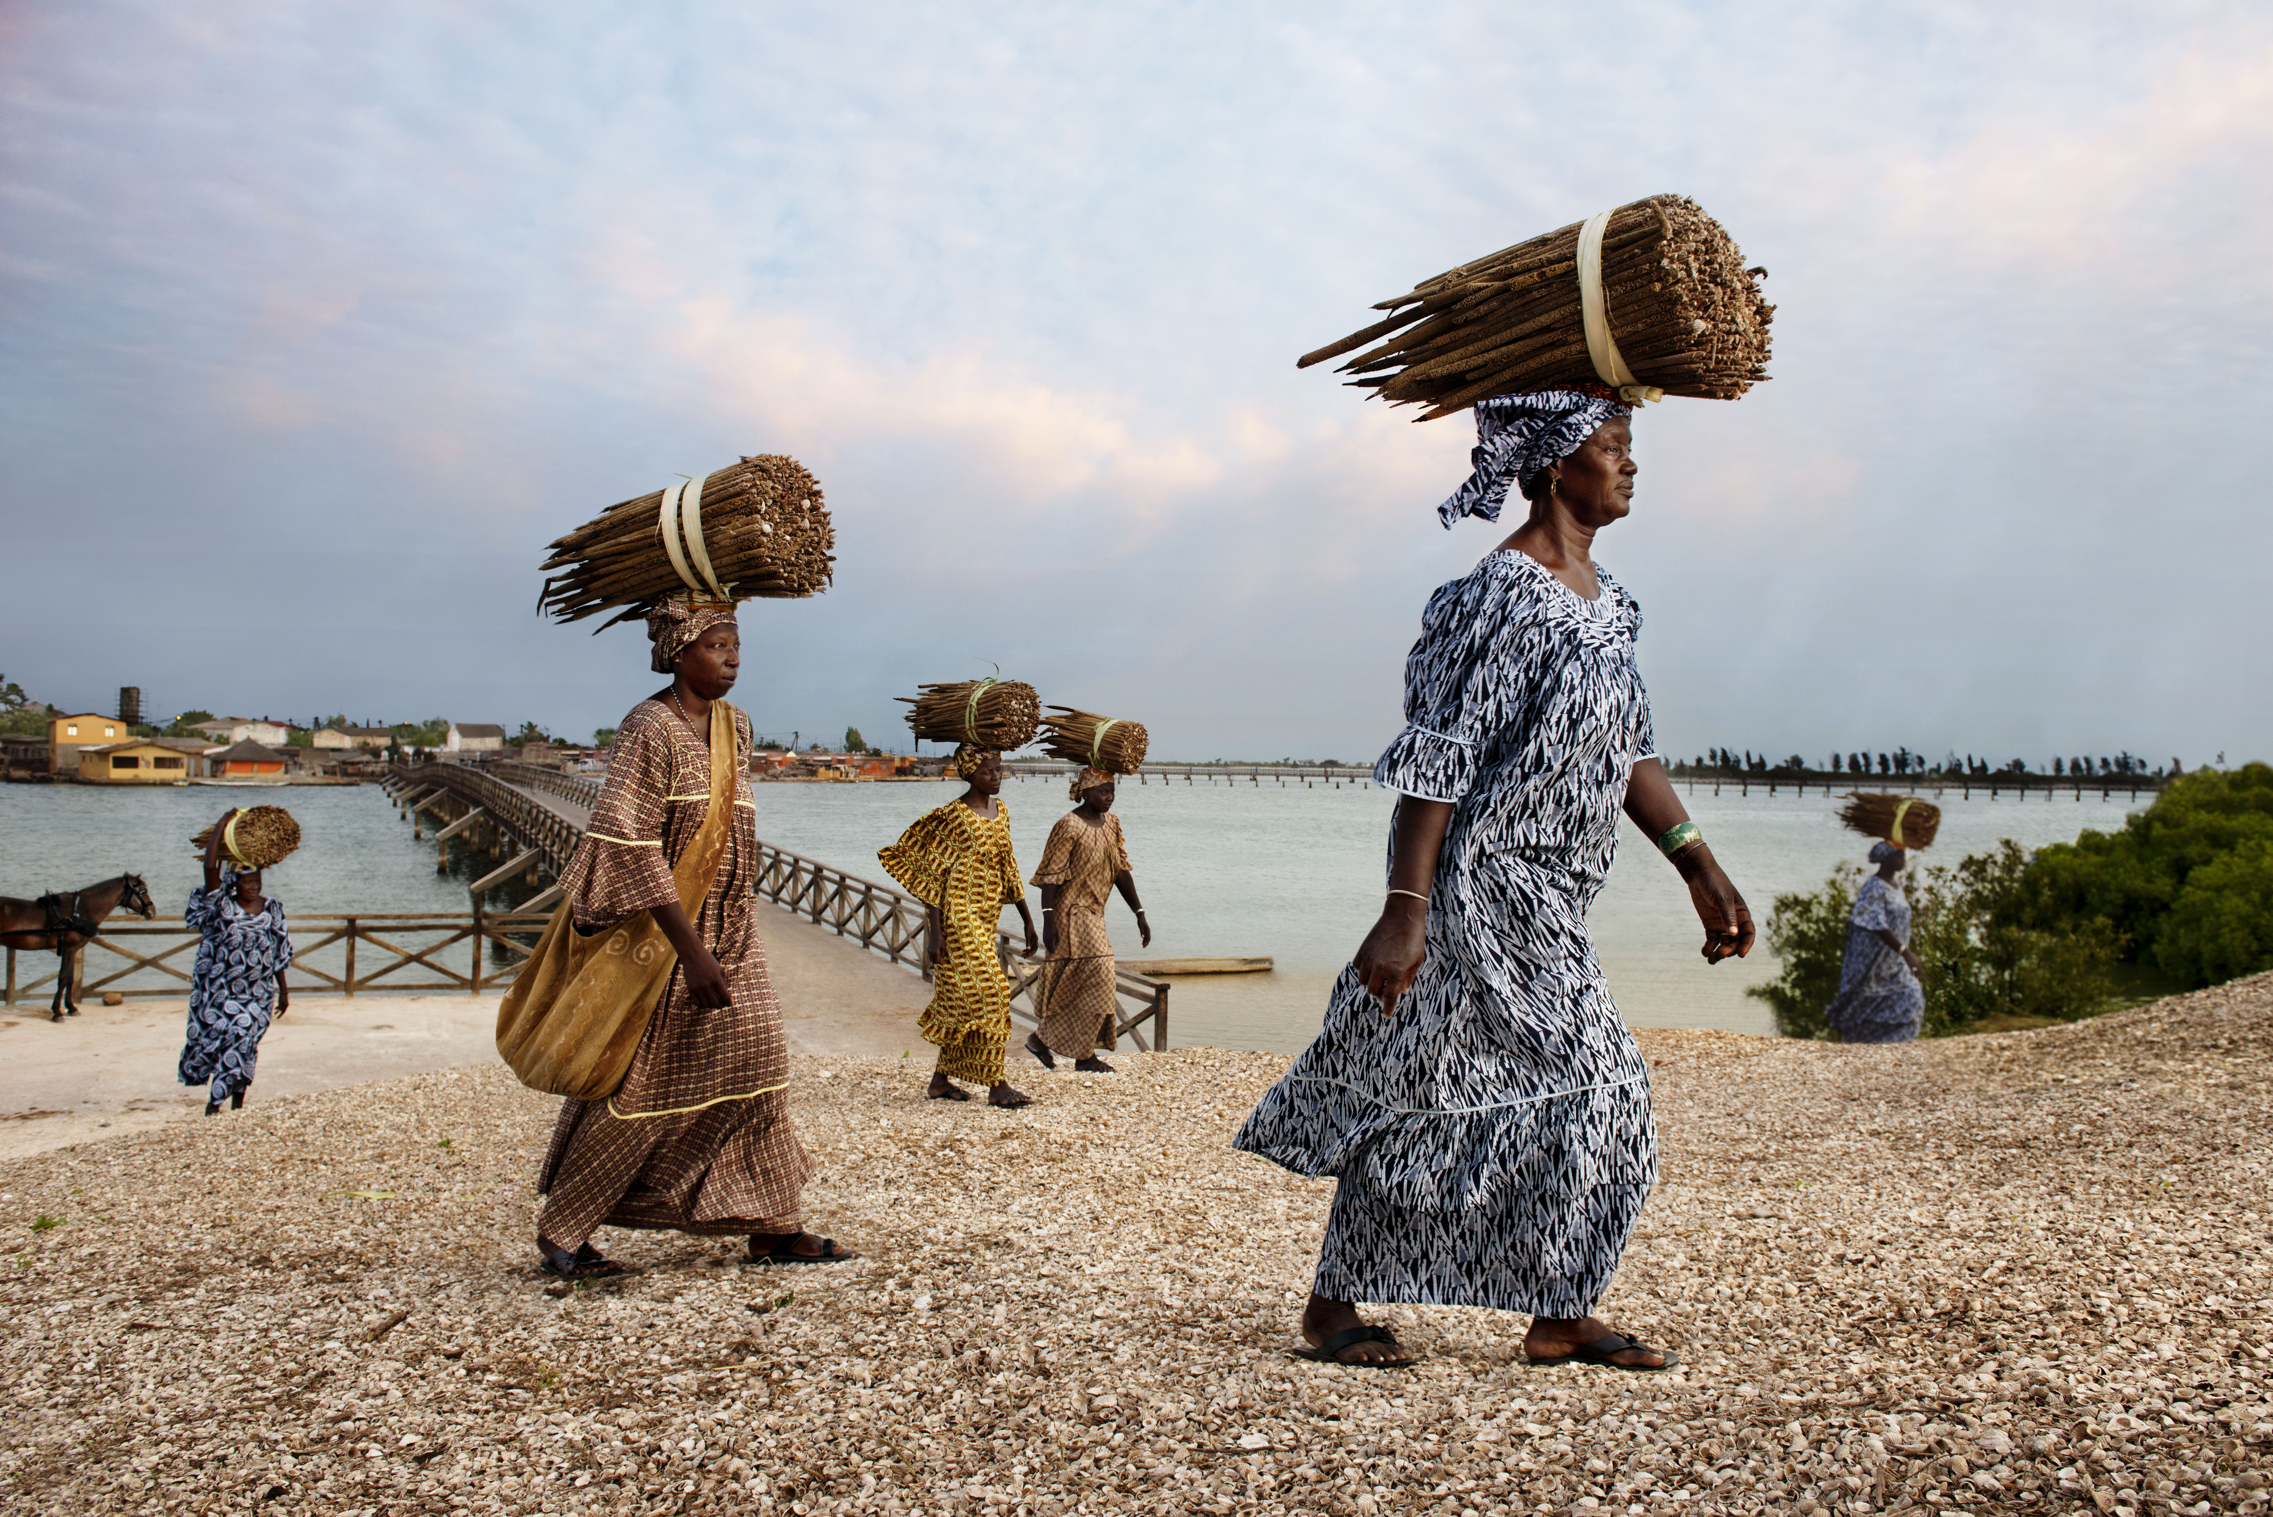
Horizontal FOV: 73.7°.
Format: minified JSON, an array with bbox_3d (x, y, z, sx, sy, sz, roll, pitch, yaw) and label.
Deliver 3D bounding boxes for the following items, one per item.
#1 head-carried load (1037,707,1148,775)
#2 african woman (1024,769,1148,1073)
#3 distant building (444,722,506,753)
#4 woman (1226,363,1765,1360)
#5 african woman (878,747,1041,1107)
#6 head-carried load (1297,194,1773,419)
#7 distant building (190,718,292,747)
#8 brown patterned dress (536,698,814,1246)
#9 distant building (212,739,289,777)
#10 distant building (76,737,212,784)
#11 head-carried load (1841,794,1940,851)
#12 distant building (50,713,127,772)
[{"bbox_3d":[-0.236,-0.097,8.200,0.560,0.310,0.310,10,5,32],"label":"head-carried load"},{"bbox_3d":[-0.264,0.870,8.200,0.520,1.660,0.550,0,0,33],"label":"african woman"},{"bbox_3d":[-111.259,-3.247,255.000,6.000,5.600,8.800,1,0,40],"label":"distant building"},{"bbox_3d":[0.626,0.196,2.640,0.800,1.680,0.600,0,0,27],"label":"woman"},{"bbox_3d":[-0.834,0.783,7.150,0.570,1.670,0.600,0,0,33],"label":"african woman"},{"bbox_3d":[0.691,-0.766,2.580,0.700,0.330,0.330,0,0,33],"label":"head-carried load"},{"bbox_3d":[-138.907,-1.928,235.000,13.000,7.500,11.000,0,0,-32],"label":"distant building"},{"bbox_3d":[-1.161,0.540,3.870,0.580,1.370,0.550,1,0,20],"label":"brown patterned dress"},{"bbox_3d":[-112.591,0.000,192.000,8.800,4.900,8.000,0,0,-28],"label":"distant building"},{"bbox_3d":[-116.104,0.158,177.000,9.000,4.700,9.500,1,0,40],"label":"distant building"},{"bbox_3d":[5.569,0.453,11.200,0.640,0.340,0.360,8,4,34],"label":"head-carried load"},{"bbox_3d":[-131.587,-1.780,190.000,7.800,7.600,8.500,1,0,-39],"label":"distant building"}]

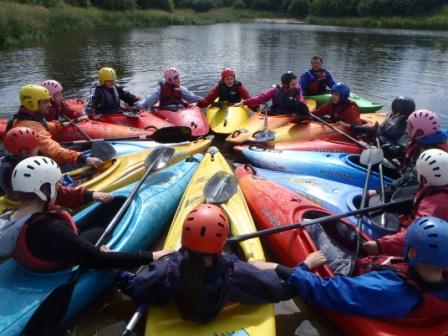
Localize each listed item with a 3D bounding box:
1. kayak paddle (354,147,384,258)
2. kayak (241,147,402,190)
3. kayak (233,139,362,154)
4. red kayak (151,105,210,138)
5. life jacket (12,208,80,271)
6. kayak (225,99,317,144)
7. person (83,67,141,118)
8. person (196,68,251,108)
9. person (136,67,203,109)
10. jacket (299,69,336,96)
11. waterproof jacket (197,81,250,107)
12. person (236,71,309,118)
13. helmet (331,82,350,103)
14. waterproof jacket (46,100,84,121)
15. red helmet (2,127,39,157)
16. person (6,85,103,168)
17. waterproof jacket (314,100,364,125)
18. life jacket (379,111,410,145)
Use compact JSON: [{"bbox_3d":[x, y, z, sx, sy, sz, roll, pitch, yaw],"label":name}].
[{"bbox_3d":[1.110,0.163,2.822,0.200,0.170,1.950,10,26,21],"label":"kayak paddle"},{"bbox_3d":[1.466,0.146,3.286,2.750,0.380,0.600,10,26,21],"label":"kayak"},{"bbox_3d":[1.550,-0.129,4.113,2.850,0.400,0.620,-1,24,-2],"label":"kayak"},{"bbox_3d":[-0.820,-0.898,5.632,0.600,0.370,2.750,-10,26,-21],"label":"red kayak"},{"bbox_3d":[-1.000,0.406,2.030,0.370,0.420,0.280,19,22,37],"label":"life jacket"},{"bbox_3d":[0.800,-0.605,5.184,0.600,0.360,2.800,15,28,31],"label":"kayak"},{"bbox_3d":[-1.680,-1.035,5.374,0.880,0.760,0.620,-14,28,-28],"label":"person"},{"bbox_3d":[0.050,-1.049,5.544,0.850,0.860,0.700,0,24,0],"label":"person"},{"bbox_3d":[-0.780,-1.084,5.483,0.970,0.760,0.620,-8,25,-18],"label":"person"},{"bbox_3d":[1.651,-1.492,6.400,0.640,0.550,0.360,-1,24,-3],"label":"jacket"},{"bbox_3d":[0.050,-1.091,5.613,0.830,0.540,0.380,0,24,0],"label":"waterproof jacket"},{"bbox_3d":[0.740,-0.881,5.159,1.000,0.860,0.700,2,24,5],"label":"person"},{"bbox_3d":[1.530,-0.987,4.753,0.260,0.220,0.220,-9,25,-20],"label":"helmet"},{"bbox_3d":[-2.100,-0.768,4.748,0.450,0.500,0.620,13,27,27],"label":"waterproof jacket"},{"bbox_3d":[-1.609,-0.199,2.880,0.270,0.210,0.220,-19,30,-36],"label":"red helmet"},{"bbox_3d":[-1.600,-0.359,3.555,0.920,0.920,0.600,-2,24,-5],"label":"person"},{"bbox_3d":[1.402,-0.662,4.400,0.380,0.460,0.550,-18,30,-36],"label":"waterproof jacket"},{"bbox_3d":[1.721,-0.401,3.680,0.280,0.420,0.370,-2,24,-4],"label":"life jacket"}]

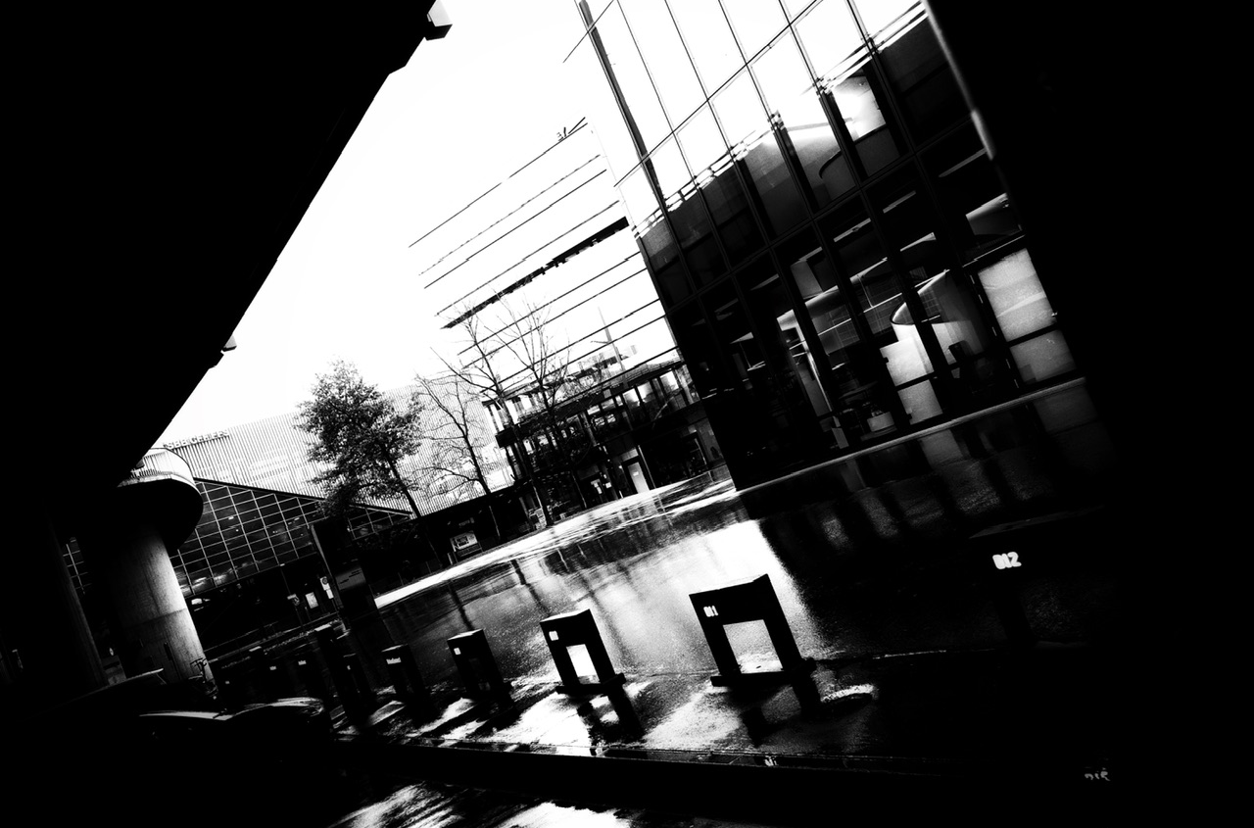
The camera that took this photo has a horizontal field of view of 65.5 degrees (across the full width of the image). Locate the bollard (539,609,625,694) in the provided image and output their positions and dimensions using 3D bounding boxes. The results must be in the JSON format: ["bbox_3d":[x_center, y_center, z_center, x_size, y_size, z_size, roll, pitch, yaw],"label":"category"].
[{"bbox_3d":[-0.441,2.149,8.812,0.224,0.680,0.843,-20,-4,-35],"label":"bollard"}]

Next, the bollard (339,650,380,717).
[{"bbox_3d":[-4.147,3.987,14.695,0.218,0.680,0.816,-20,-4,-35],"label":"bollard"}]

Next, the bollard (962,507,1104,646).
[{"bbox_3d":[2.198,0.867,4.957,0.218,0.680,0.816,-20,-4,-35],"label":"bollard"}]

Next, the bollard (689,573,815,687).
[{"bbox_3d":[0.829,1.516,6.823,0.224,0.680,0.843,-20,-4,-35],"label":"bollard"}]

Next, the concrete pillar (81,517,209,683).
[{"bbox_3d":[-11.907,5.351,24.491,1.771,4.990,1.771,-20,-3,-28],"label":"concrete pillar"}]

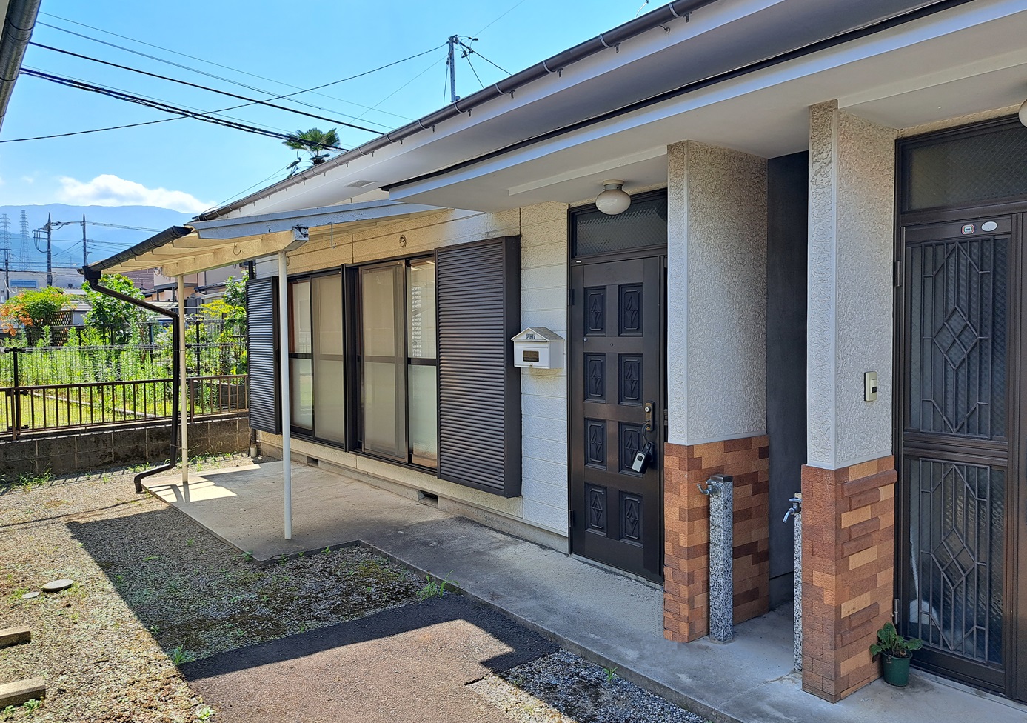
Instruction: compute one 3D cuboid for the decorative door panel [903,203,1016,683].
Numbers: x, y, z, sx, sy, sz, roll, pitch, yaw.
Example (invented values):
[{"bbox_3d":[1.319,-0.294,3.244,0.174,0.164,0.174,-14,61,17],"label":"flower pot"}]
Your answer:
[{"bbox_3d":[1.862,0.385,3.021,0.045,1.927,0.418,-2,3,-39],"label":"decorative door panel"}]

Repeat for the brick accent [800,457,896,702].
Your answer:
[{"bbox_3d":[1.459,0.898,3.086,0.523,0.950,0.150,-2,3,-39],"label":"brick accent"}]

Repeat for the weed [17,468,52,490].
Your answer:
[{"bbox_3d":[-5.121,1.263,7.600,0.320,0.180,0.240,-2,3,-39],"label":"weed"}]

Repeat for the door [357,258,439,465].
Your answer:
[{"bbox_3d":[-1.070,0.004,6.580,0.110,1.840,1.560,-2,2,-39],"label":"door"}]

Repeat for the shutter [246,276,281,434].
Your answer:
[{"bbox_3d":[-3.021,-0.076,8.707,0.130,1.847,0.890,-2,3,-39],"label":"shutter"}]

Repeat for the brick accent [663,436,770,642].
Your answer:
[{"bbox_3d":[1.068,0.873,3.717,0.690,0.959,0.143,-2,3,-39],"label":"brick accent"}]

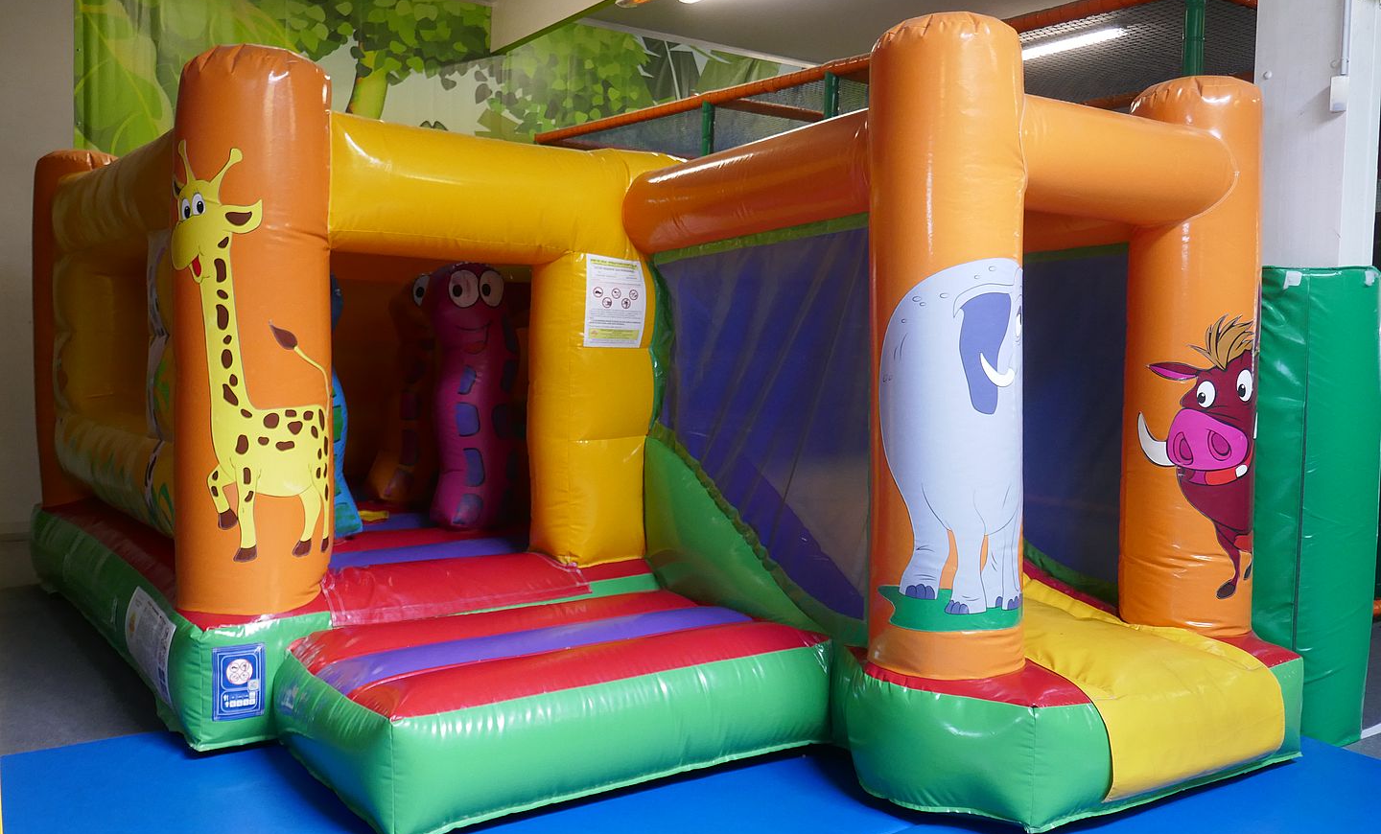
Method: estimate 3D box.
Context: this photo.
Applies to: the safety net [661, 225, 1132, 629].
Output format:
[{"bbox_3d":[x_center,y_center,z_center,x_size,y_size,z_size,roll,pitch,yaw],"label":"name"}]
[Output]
[{"bbox_3d":[0.740,0.011,4.872,1.346,1.412,1.492,-1,3,-35],"label":"safety net"}]

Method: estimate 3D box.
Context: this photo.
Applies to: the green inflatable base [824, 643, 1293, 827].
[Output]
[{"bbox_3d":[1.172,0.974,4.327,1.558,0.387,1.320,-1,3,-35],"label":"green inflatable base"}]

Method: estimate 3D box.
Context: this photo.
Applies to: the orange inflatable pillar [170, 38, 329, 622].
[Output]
[{"bbox_3d":[-1.663,-0.347,4.533,0.551,2.085,0.551,-1,3,-35],"label":"orange inflatable pillar"}]

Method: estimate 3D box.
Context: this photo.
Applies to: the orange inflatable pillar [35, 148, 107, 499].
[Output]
[{"bbox_3d":[-3.549,-0.470,7.040,0.551,2.085,0.551,-1,3,-35],"label":"orange inflatable pillar"}]

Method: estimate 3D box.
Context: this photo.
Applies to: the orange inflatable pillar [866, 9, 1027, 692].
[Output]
[{"bbox_3d":[0.807,-0.217,3.764,0.458,2.079,0.458,1,2,0],"label":"orange inflatable pillar"}]

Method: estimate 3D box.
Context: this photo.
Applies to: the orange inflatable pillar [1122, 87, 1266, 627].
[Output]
[{"bbox_3d":[1.873,-0.229,4.459,0.458,2.079,0.458,-1,3,-35],"label":"orange inflatable pillar"}]

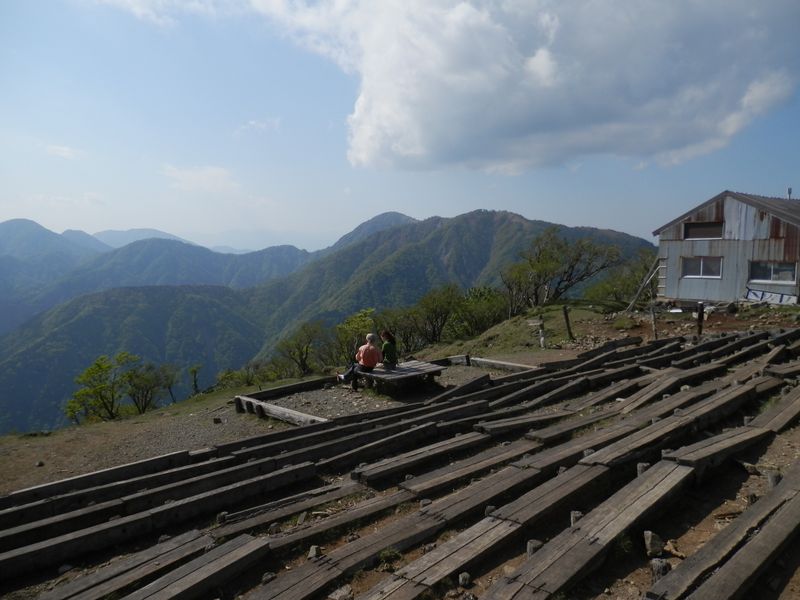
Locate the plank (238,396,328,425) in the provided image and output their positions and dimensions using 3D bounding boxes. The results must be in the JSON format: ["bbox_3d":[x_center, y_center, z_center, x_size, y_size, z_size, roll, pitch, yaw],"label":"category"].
[{"bbox_3d":[-2.131,1.962,10.077,2.301,0.140,0.120,5,8,41],"label":"plank"}]

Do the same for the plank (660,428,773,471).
[{"bbox_3d":[3.027,1.397,5.427,1.701,0.115,0.254,-1,2,-39],"label":"plank"}]

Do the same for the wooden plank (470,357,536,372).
[{"bbox_3d":[2.516,1.607,13.875,1.875,0.200,0.120,5,7,37],"label":"wooden plank"}]

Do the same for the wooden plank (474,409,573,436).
[{"bbox_3d":[1.821,1.760,8.322,1.608,0.110,0.207,-3,7,-30],"label":"wooden plank"}]

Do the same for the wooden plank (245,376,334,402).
[{"bbox_3d":[-2.115,1.829,11.718,0.130,0.200,2.309,6,8,43],"label":"wooden plank"}]

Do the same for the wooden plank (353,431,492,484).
[{"bbox_3d":[0.302,1.748,6.414,1.857,0.110,0.218,-5,8,-41],"label":"wooden plank"}]

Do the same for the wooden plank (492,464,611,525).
[{"bbox_3d":[1.303,1.666,4.880,0.281,0.120,1.469,2,5,43],"label":"wooden plank"}]

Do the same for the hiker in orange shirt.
[{"bbox_3d":[-0.814,1.246,11.900,0.540,1.120,0.850,-4,7,-33],"label":"hiker in orange shirt"}]

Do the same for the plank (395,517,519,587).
[{"bbox_3d":[0.385,1.563,3.528,0.230,0.110,0.923,5,8,43],"label":"plank"}]

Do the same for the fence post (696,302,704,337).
[{"bbox_3d":[8.223,0.537,15.800,0.140,0.926,0.140,0,6,0],"label":"fence post"}]

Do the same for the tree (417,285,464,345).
[{"bbox_3d":[1.436,0.527,21.000,1.700,2.250,1.700,0,6,0],"label":"tree"}]

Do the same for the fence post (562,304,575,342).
[{"bbox_3d":[4.659,0.648,15.900,0.130,1.028,0.130,-12,5,1],"label":"fence post"}]

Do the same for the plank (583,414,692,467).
[{"bbox_3d":[2.616,1.522,6.163,2.171,0.110,0.211,-5,8,-42],"label":"plank"}]

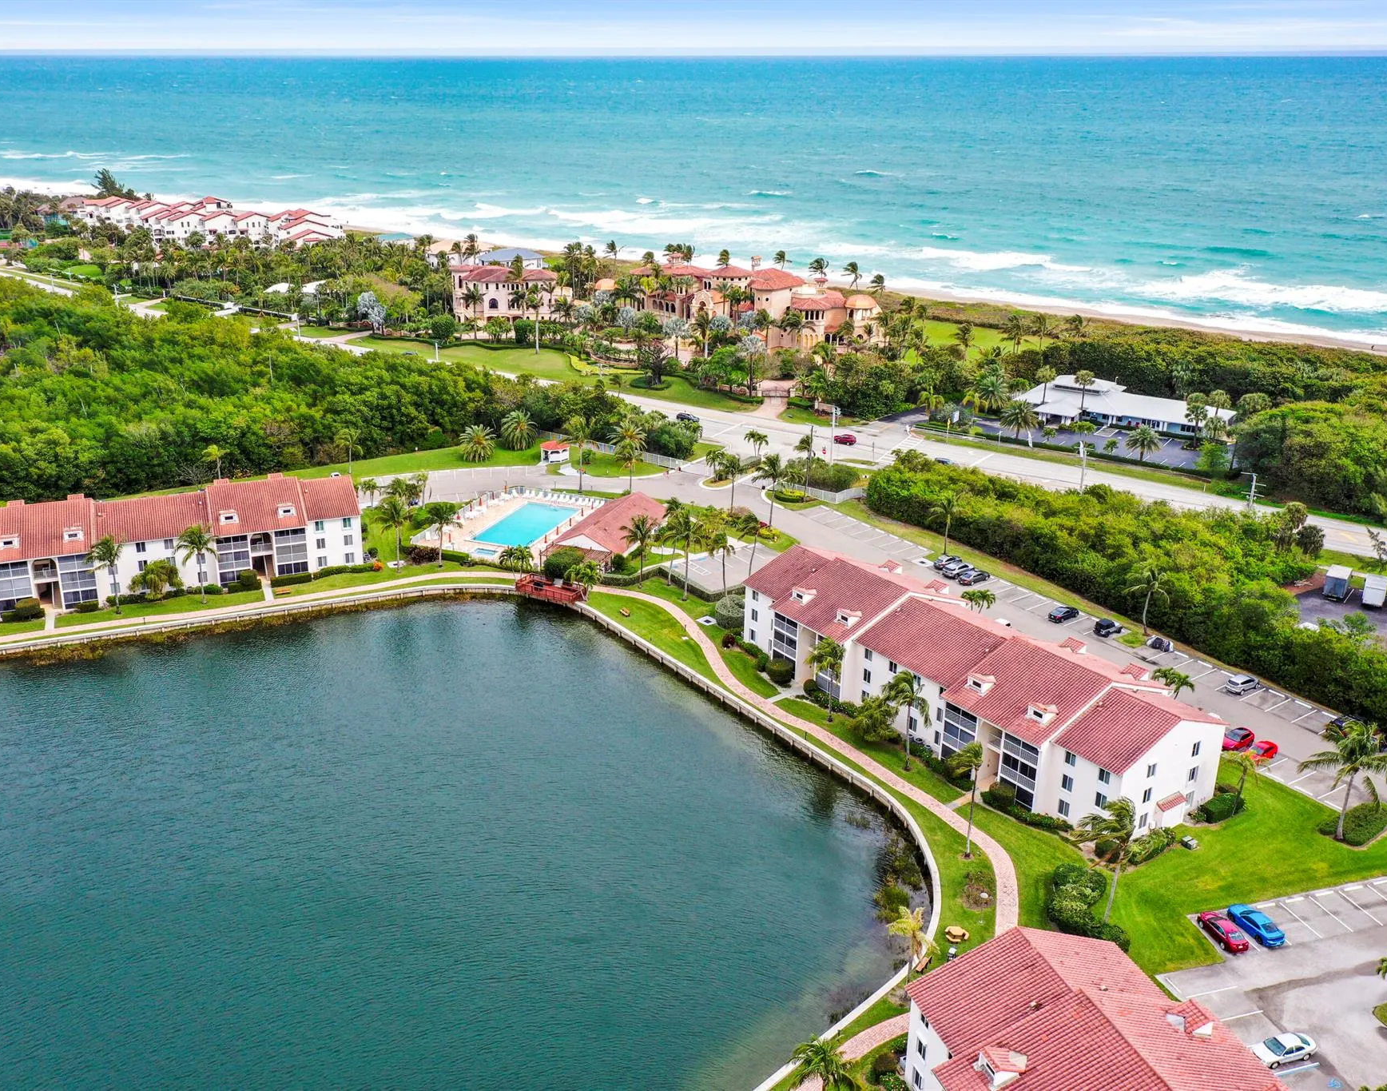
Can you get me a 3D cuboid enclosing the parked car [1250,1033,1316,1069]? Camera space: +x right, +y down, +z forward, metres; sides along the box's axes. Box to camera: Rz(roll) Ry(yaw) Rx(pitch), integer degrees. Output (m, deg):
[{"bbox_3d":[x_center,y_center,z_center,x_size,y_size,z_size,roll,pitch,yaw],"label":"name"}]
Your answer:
[{"bbox_3d":[44.089,37.424,94.847,4.750,1.420,1.800,-6,22,-15],"label":"parked car"}]

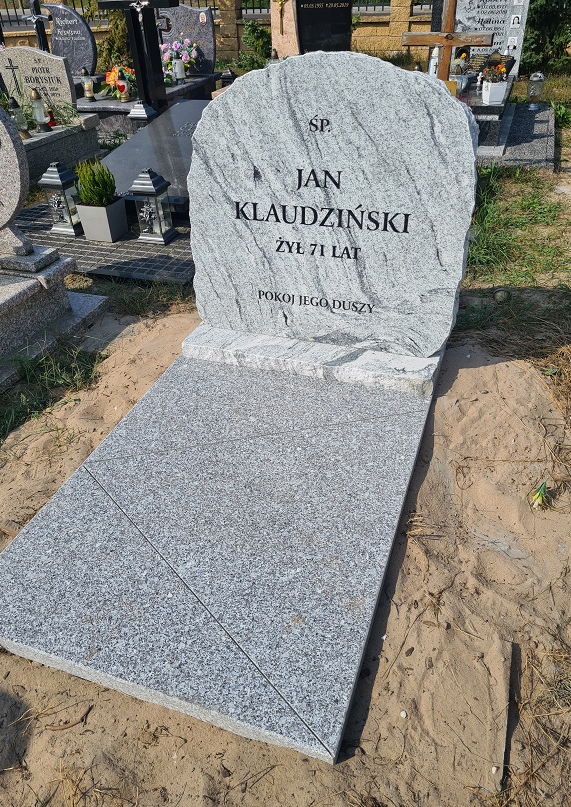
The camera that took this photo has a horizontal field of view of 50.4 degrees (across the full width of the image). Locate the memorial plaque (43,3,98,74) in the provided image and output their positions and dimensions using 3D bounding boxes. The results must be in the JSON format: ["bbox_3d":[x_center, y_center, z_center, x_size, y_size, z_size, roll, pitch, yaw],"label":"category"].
[{"bbox_3d":[-2.452,-4.185,6.997,0.620,0.720,0.082,10,37,17],"label":"memorial plaque"}]

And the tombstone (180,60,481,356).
[{"bbox_3d":[0.122,-0.643,2.038,0.977,0.940,0.117,10,37,17],"label":"tombstone"}]

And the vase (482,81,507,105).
[{"bbox_3d":[1.594,-2.348,4.559,0.181,0.152,0.175,10,37,17],"label":"vase"}]

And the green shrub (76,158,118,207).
[{"bbox_3d":[-1.072,-1.262,3.434,0.216,0.234,0.211,10,37,19],"label":"green shrub"}]

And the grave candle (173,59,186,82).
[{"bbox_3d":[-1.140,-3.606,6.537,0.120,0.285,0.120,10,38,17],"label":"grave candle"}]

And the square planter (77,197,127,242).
[{"bbox_3d":[-1.062,-1.081,3.561,0.196,0.202,0.196,10,37,19],"label":"square planter"}]

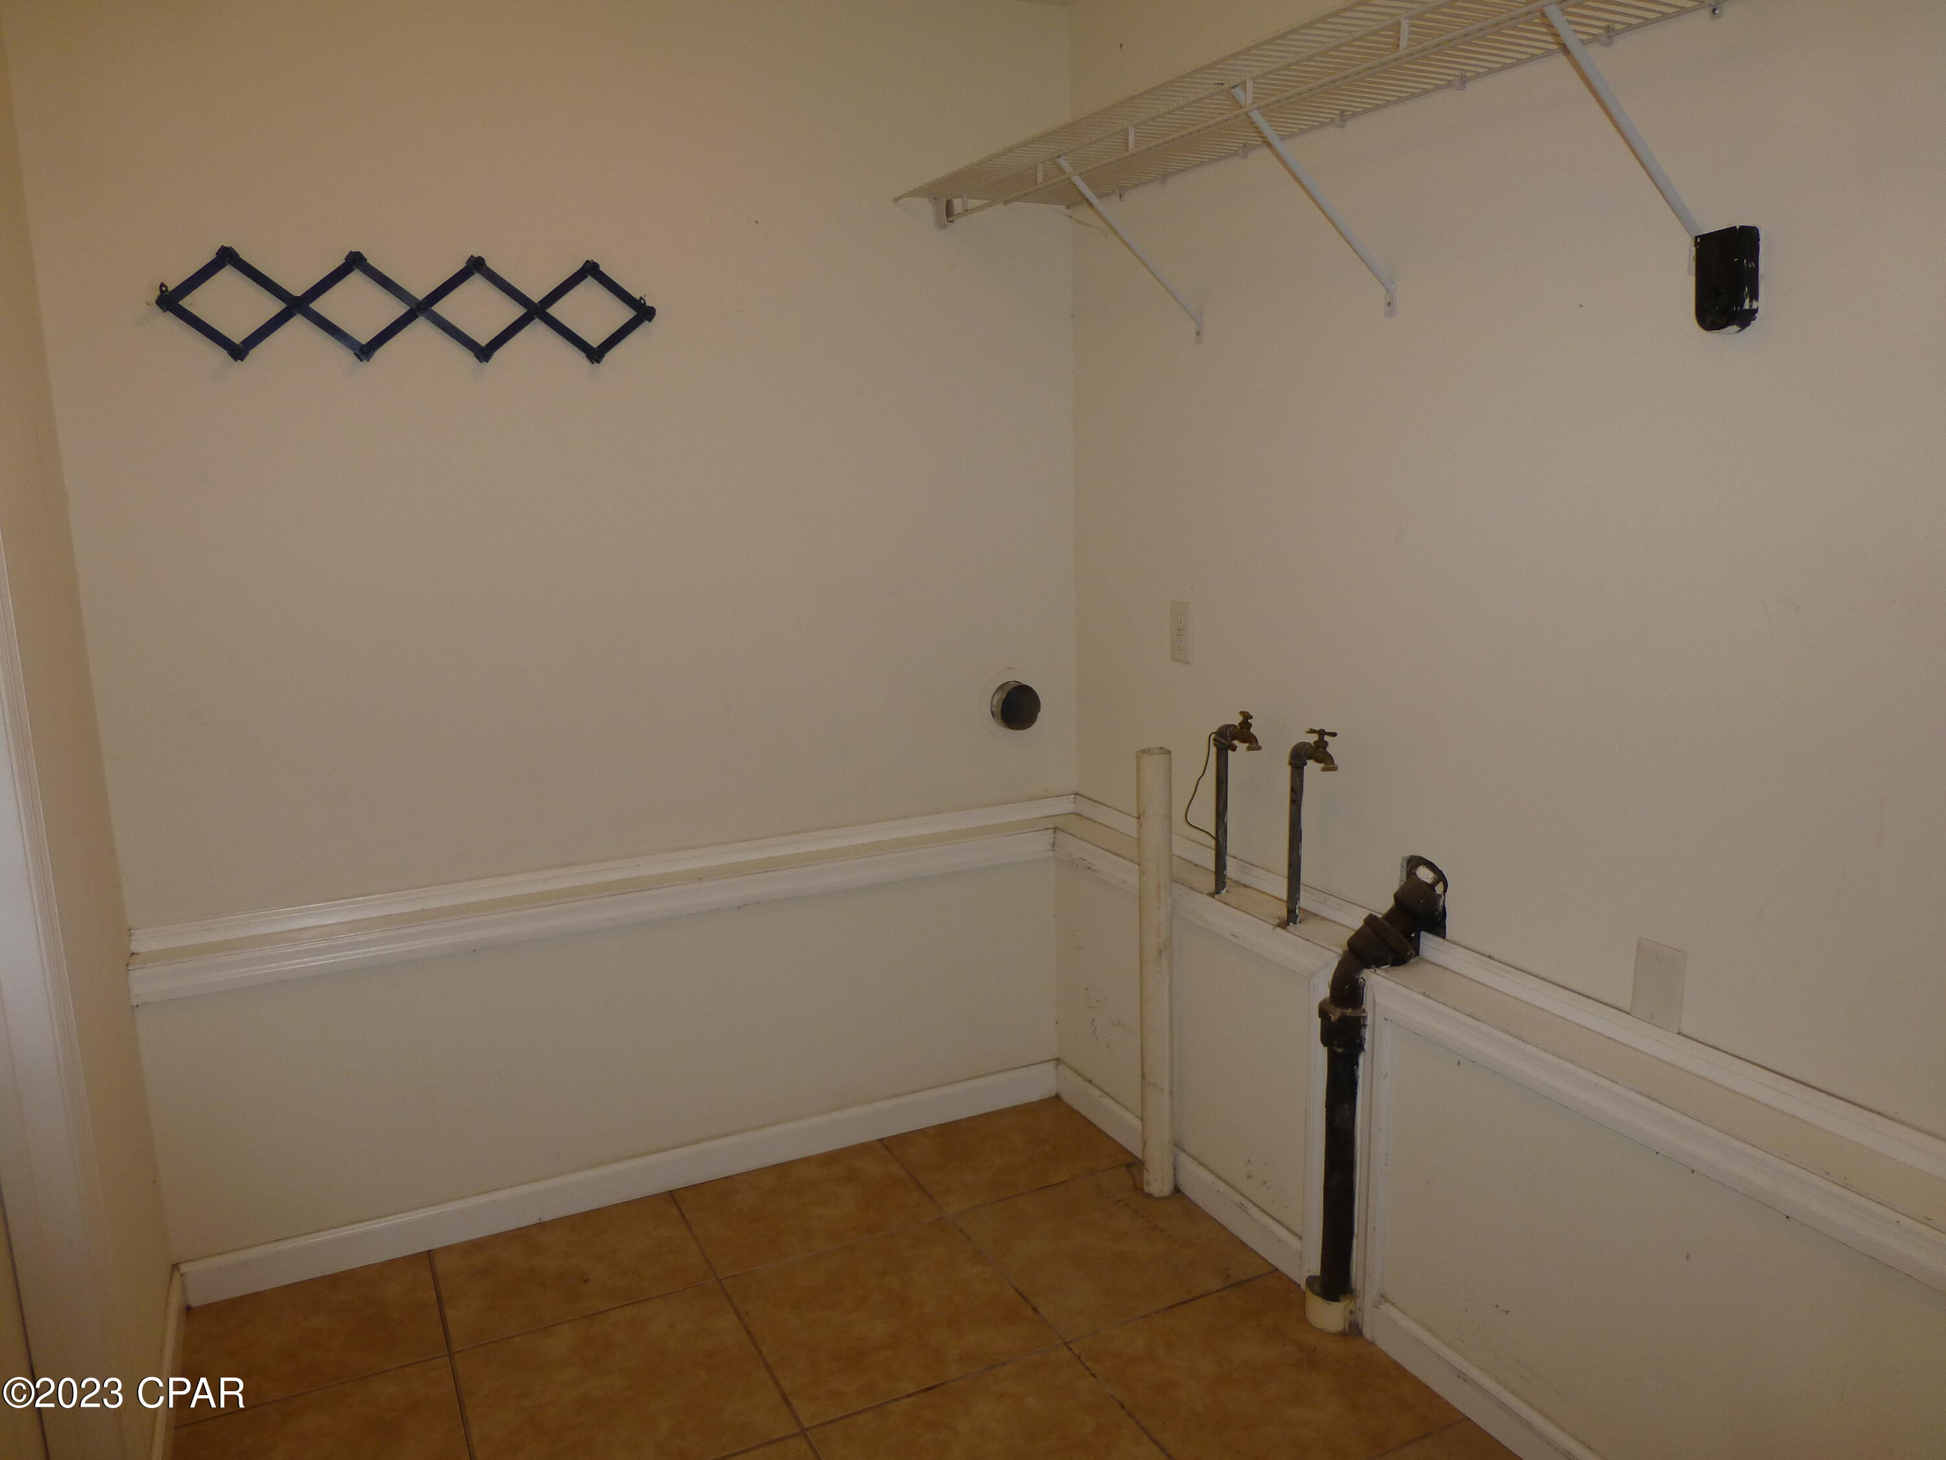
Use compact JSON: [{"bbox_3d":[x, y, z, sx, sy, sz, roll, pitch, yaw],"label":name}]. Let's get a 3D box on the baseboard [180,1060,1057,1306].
[{"bbox_3d":[-0.565,0.850,2.634,1.692,0.087,0.013,-6,12,-26],"label":"baseboard"}]

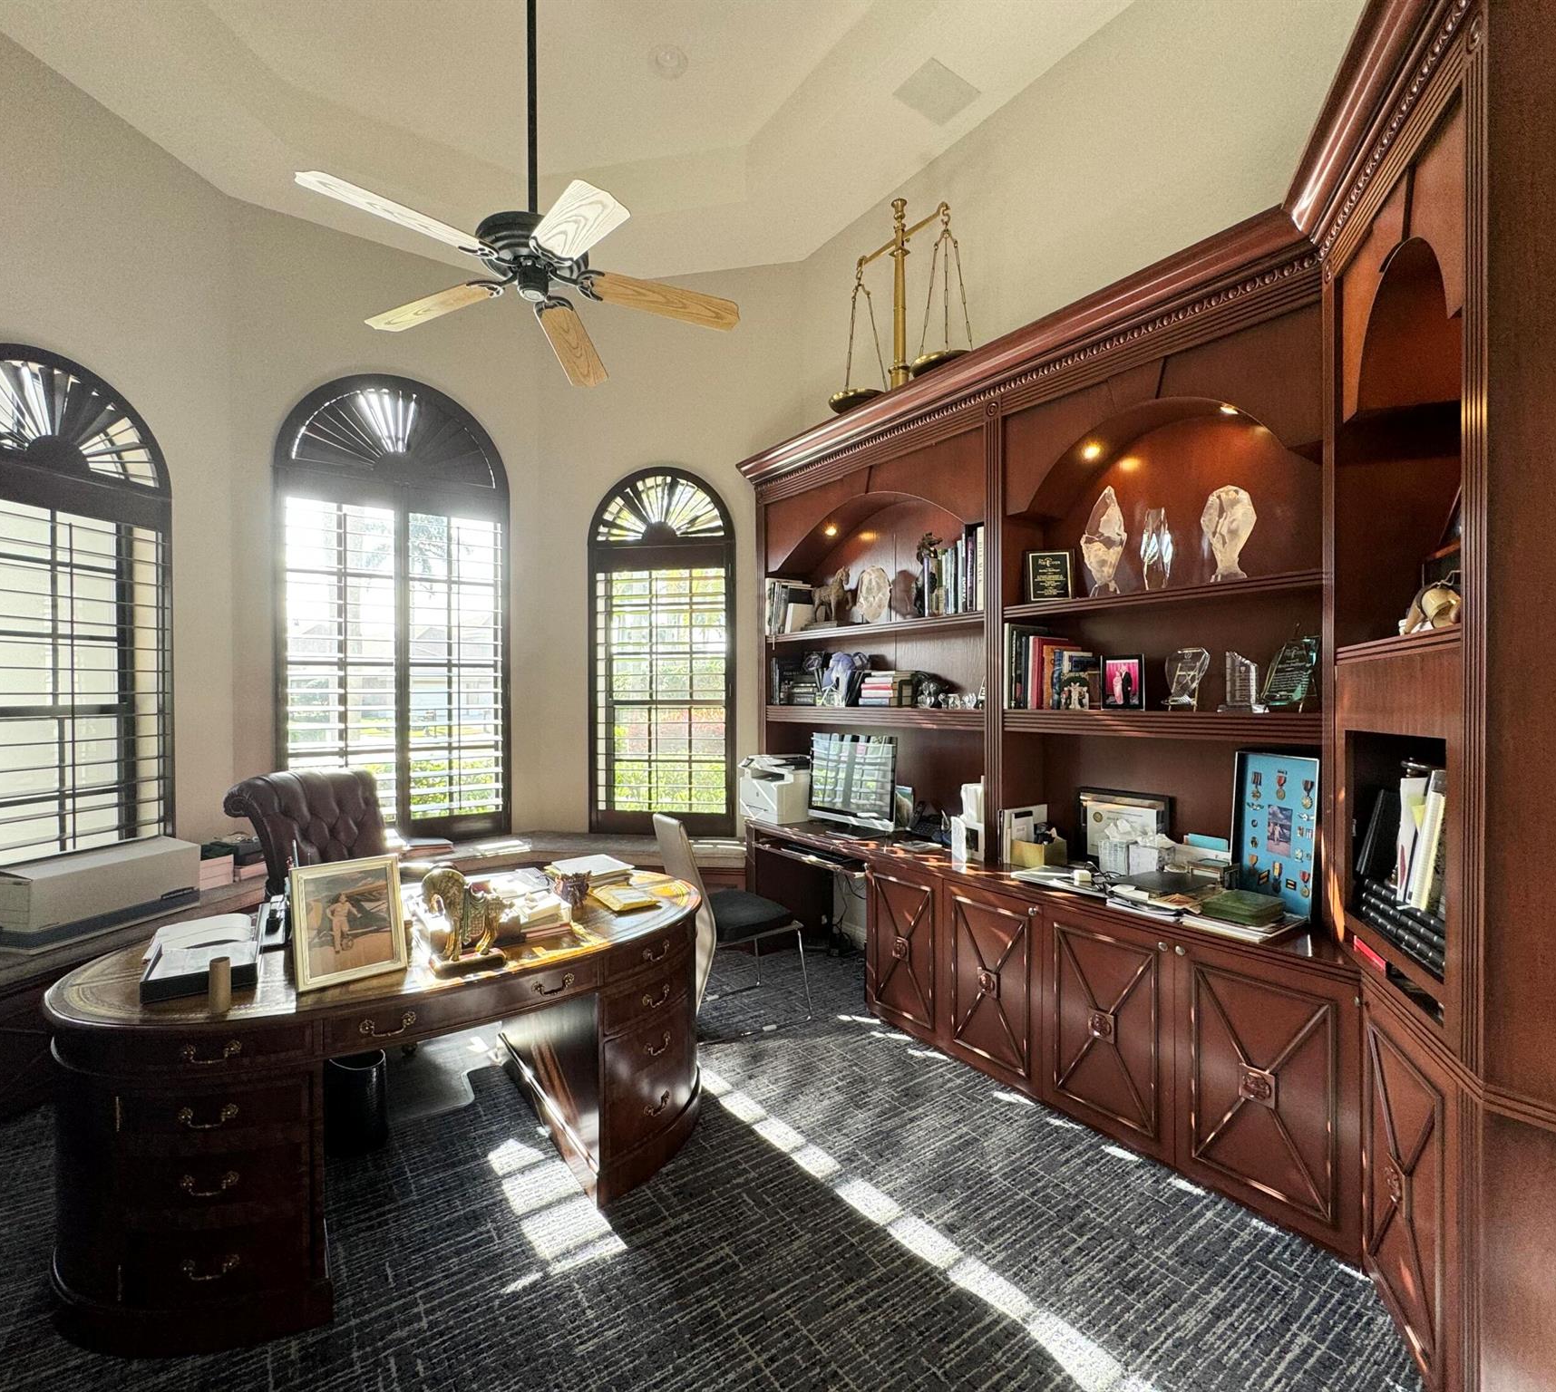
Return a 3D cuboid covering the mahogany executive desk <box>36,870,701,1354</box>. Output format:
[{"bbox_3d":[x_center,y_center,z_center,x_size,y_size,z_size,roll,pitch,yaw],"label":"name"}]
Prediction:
[{"bbox_3d":[-1.061,1.087,2.335,1.710,0.765,0.980,-1,1,-41],"label":"mahogany executive desk"}]

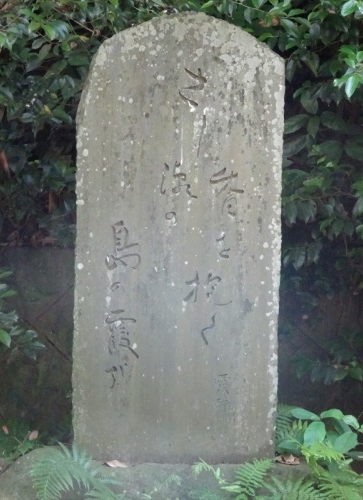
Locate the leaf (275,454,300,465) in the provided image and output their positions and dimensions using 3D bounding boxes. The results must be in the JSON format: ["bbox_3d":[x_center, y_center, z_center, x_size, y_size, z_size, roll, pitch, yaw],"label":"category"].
[{"bbox_3d":[0.343,0.678,6.300,0.082,0.027,0.050,1,2,-3],"label":"leaf"}]

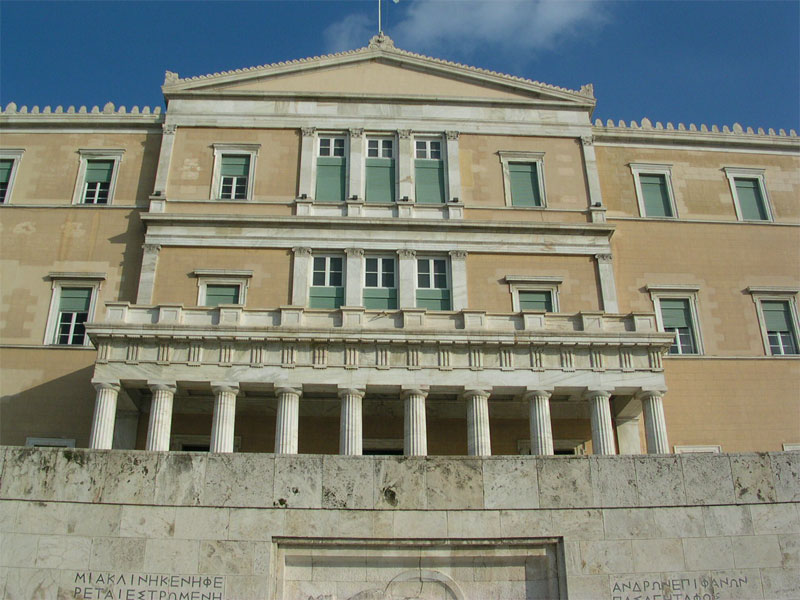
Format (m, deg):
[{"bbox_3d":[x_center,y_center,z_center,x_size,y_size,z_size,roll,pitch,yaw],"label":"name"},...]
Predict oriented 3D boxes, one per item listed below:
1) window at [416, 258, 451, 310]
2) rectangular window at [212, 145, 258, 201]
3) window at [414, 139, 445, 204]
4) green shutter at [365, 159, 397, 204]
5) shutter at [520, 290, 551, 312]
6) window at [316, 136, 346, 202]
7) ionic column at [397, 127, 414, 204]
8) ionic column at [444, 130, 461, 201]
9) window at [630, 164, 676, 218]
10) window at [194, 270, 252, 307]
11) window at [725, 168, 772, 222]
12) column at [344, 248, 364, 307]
[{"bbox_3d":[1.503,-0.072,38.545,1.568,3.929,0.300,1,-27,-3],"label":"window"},{"bbox_3d":[-7.698,-5.967,40.016,2.150,3.000,0.350,1,-26,-3],"label":"rectangular window"},{"bbox_3d":[1.434,-6.215,41.725,1.431,3.864,0.300,1,-27,-3],"label":"window"},{"bbox_3d":[-0.909,-5.635,40.491,1.370,2.420,0.120,1,-26,-3],"label":"green shutter"},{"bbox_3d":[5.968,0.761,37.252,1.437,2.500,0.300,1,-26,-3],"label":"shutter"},{"bbox_3d":[-3.317,-6.271,41.456,1.463,3.837,0.300,1,-27,-3],"label":"window"},{"bbox_3d":[0.261,-6.385,40.595,0.700,4.000,0.500,1,-26,-3],"label":"ionic column"},{"bbox_3d":[2.579,-6.446,41.691,0.683,4.108,0.500,1,-27,-3],"label":"ionic column"},{"bbox_3d":[12.620,-5.323,42.558,2.103,3.182,0.350,1,-27,-3],"label":"window"},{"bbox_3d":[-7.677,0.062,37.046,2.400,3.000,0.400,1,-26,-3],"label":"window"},{"bbox_3d":[17.155,-5.122,41.913,2.050,2.950,0.350,1,-26,-3],"label":"window"},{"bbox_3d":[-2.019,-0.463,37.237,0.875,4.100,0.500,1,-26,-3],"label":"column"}]

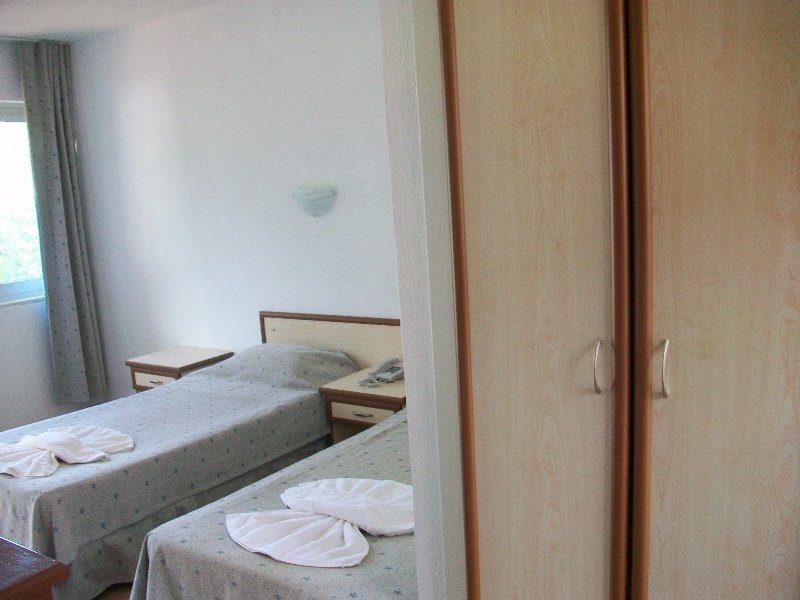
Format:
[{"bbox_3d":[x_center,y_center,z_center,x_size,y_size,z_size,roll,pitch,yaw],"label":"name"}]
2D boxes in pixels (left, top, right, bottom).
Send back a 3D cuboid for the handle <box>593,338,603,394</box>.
[{"bbox_3d":[0.381,0.131,1.421,0.011,0.106,0.026,2,10,34],"label":"handle"}]

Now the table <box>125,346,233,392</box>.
[{"bbox_3d":[-1.338,0.628,4.574,0.520,0.560,0.440,2,10,34],"label":"table"}]

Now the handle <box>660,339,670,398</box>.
[{"bbox_3d":[0.486,0.129,1.348,0.011,0.106,0.026,2,10,34],"label":"handle"}]

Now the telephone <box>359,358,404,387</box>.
[{"bbox_3d":[-0.068,0.352,3.689,0.170,0.084,0.200,1,10,27],"label":"telephone"}]

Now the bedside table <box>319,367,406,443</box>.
[{"bbox_3d":[-0.048,0.679,3.678,0.505,0.560,0.440,2,10,34],"label":"bedside table"}]

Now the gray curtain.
[{"bbox_3d":[-2.272,-0.484,5.000,0.120,2.427,0.360,2,10,34],"label":"gray curtain"}]

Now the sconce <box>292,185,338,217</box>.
[{"bbox_3d":[-0.479,-0.524,3.956,0.285,0.165,0.105,2,10,34],"label":"sconce"}]

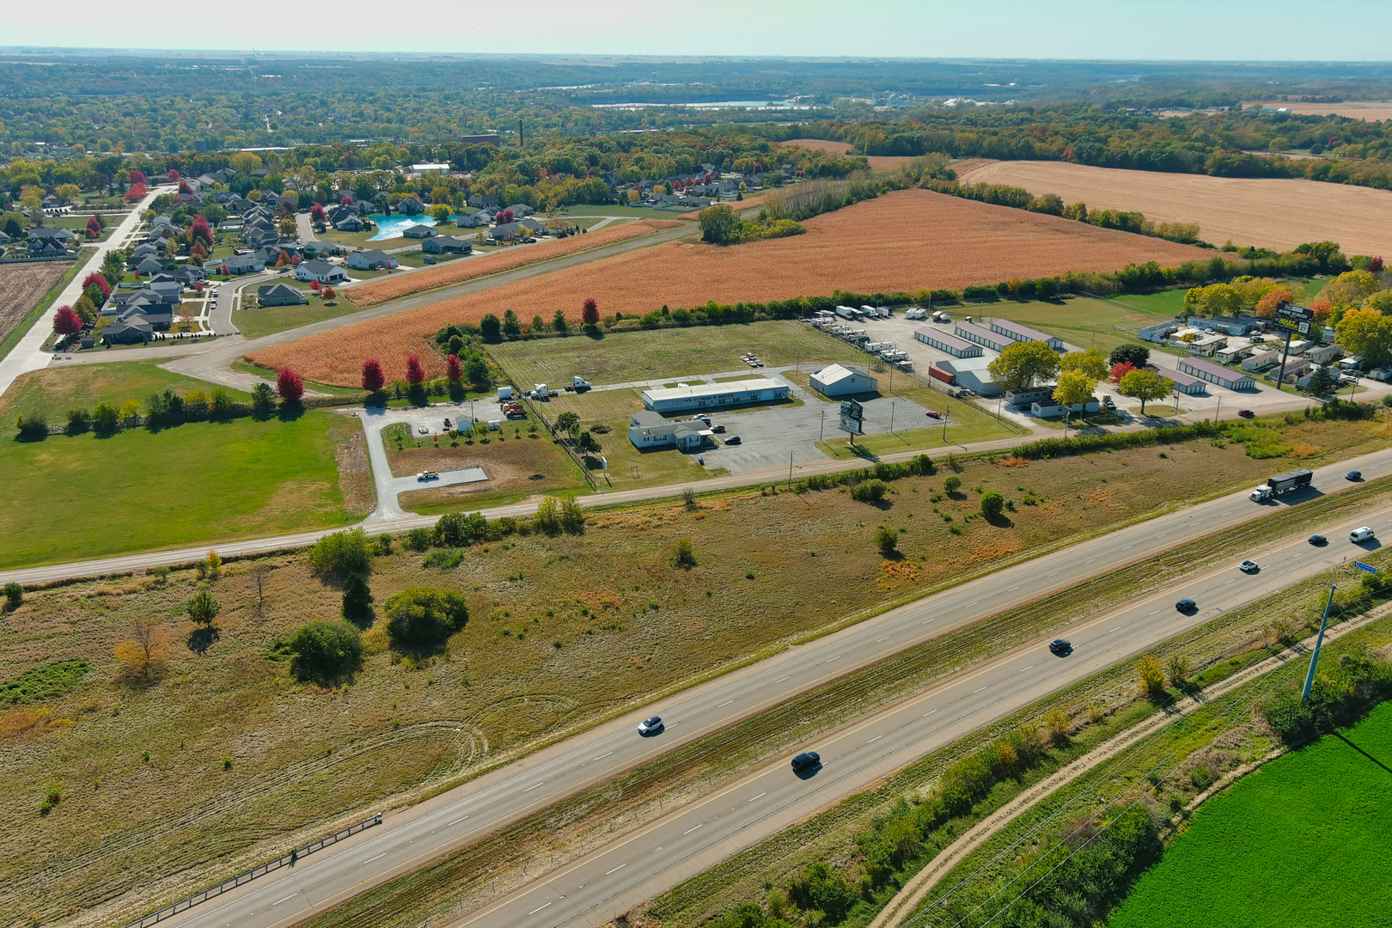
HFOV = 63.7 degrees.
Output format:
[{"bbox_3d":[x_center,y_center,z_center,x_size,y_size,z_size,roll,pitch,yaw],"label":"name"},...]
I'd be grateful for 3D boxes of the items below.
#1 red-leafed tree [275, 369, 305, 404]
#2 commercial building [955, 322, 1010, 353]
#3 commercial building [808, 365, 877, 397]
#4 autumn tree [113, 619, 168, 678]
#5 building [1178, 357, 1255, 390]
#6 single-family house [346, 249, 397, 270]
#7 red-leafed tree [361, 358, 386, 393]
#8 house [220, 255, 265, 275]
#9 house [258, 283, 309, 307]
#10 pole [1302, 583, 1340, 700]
[{"bbox_3d":[-121.037,-23.422,334.527,8.400,10.966,8.400,1,20,0],"label":"red-leafed tree"},{"bbox_3d":[108.990,-46.590,414.350,9.500,4.500,30.800,-7,21,-19],"label":"commercial building"},{"bbox_3d":[47.031,-27.046,355.719,17.687,6.613,12.517,-7,22,-19],"label":"commercial building"},{"bbox_3d":[-93.690,31.290,189.480,8.210,10.240,8.210,-10,23,-27],"label":"autumn tree"},{"bbox_3d":[173.075,-30.340,372.199,8.716,4.021,25.126,-5,21,-15],"label":"building"},{"bbox_3d":[-155.805,-98.668,543.316,17.934,6.300,17.869,17,26,37],"label":"single-family house"},{"bbox_3d":[-99.850,-27.310,346.750,7.410,11.130,7.410,-5,21,-16],"label":"red-leafed tree"},{"bbox_3d":[-213.845,-94.220,530.108,18.600,5.900,13.300,-10,23,-26],"label":"house"},{"bbox_3d":[-172.105,-71.036,467.356,19.000,6.900,14.800,-5,21,-16],"label":"house"},{"bbox_3d":[101.149,29.973,181.868,0.900,22.400,3.500,-12,24,-31],"label":"pole"}]

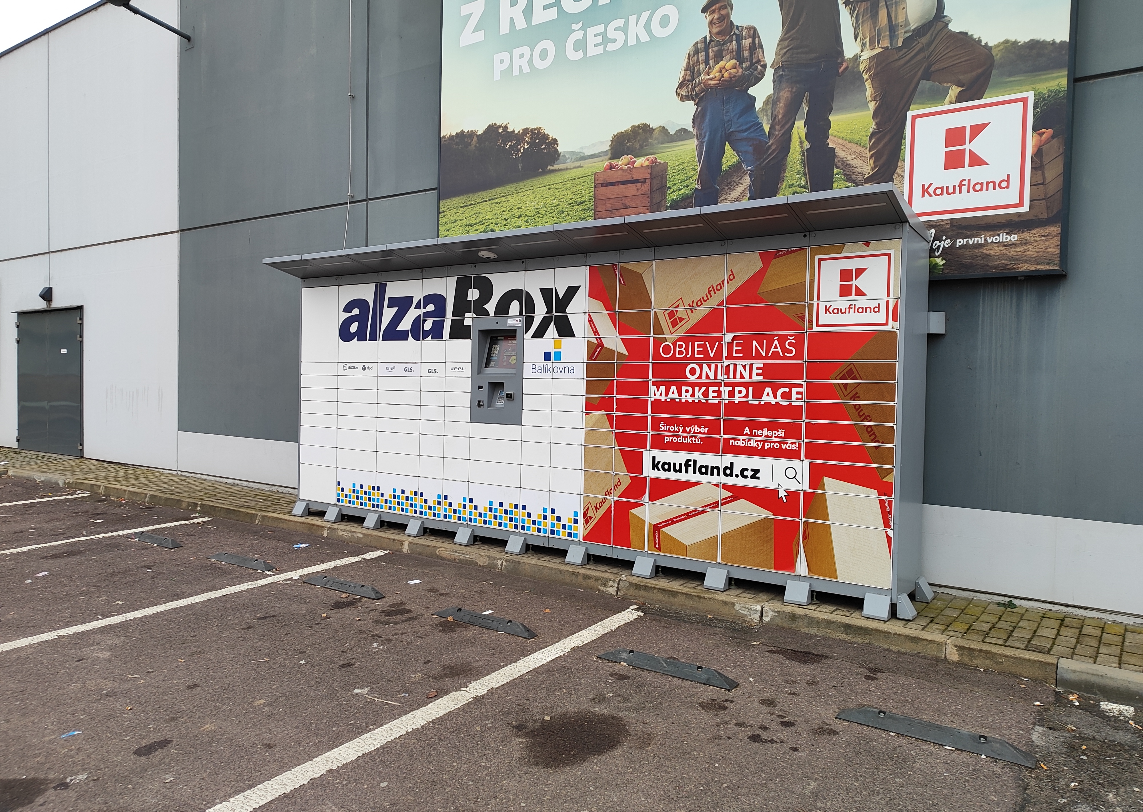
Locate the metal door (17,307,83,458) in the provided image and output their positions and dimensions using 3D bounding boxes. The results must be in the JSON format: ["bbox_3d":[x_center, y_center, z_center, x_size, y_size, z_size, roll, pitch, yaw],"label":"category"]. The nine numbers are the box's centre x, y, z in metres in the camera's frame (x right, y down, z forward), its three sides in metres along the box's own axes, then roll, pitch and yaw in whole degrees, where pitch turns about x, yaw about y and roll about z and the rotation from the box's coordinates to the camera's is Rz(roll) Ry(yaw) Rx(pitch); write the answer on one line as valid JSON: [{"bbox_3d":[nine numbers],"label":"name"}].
[{"bbox_3d":[-8.168,-0.379,12.388,2.222,2.252,0.101,2,2,34],"label":"metal door"}]

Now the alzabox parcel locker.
[{"bbox_3d":[-0.302,-0.064,6.188,5.535,2.396,1.030,2,2,34],"label":"alzabox parcel locker"}]

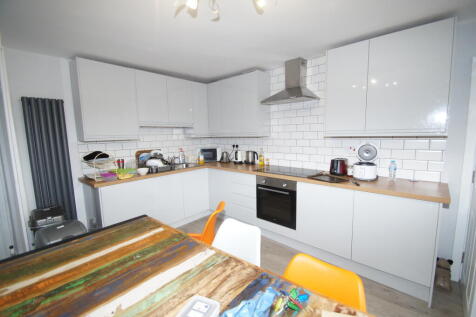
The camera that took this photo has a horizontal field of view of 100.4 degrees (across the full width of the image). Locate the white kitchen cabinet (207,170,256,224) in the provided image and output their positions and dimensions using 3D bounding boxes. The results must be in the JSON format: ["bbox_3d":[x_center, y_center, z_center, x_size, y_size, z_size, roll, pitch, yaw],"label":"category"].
[{"bbox_3d":[0.071,0.551,3.355,1.039,0.760,0.585,5,9,42],"label":"white kitchen cabinet"}]

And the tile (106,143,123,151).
[{"bbox_3d":[-1.767,-0.166,2.837,0.010,0.100,0.200,5,10,41],"label":"tile"}]

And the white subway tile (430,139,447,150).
[{"bbox_3d":[1.970,-0.141,1.944,0.132,0.102,0.010,5,9,42],"label":"white subway tile"}]

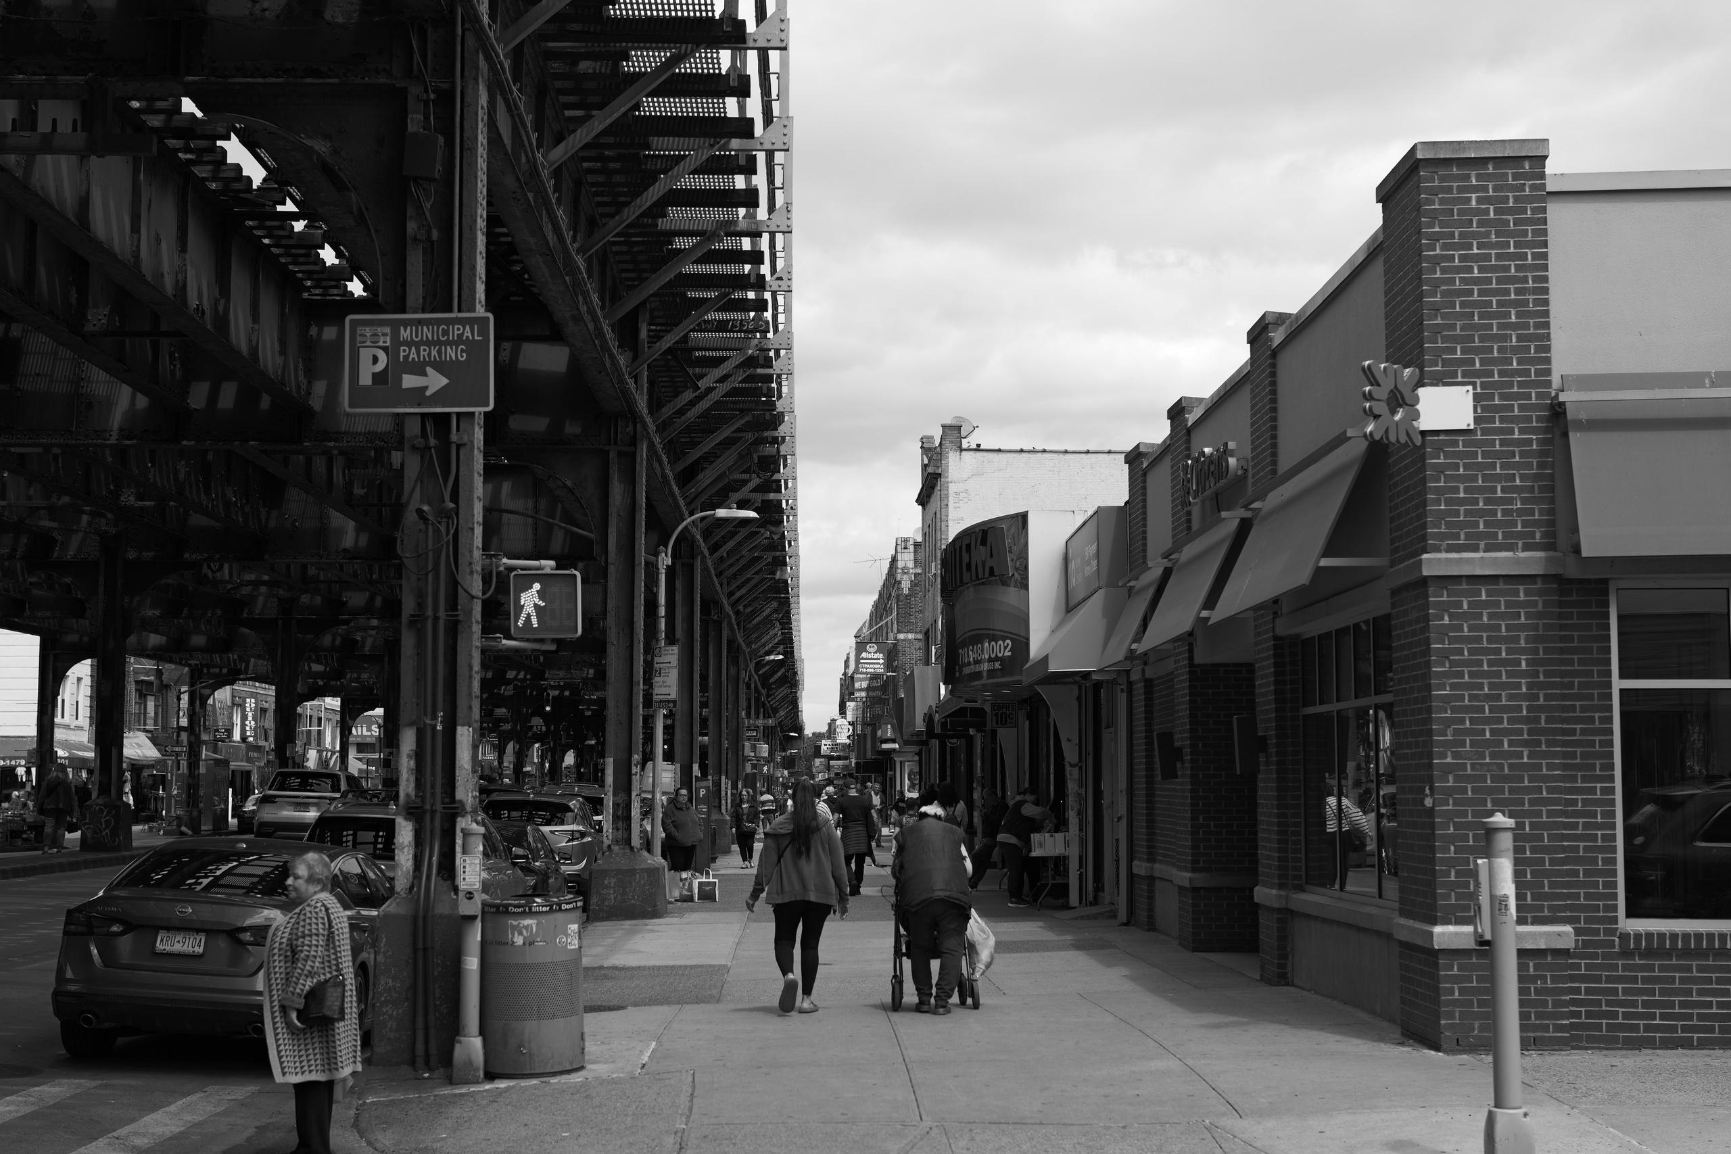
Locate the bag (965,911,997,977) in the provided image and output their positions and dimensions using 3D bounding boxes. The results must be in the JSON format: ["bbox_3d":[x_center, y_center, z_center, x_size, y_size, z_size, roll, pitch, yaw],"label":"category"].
[{"bbox_3d":[0.810,2.601,17.041,0.260,0.500,0.220,0,-5,-2],"label":"bag"}]

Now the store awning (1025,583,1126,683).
[{"bbox_3d":[2.545,0.782,29.524,0.970,0.950,3.900,0,-5,-1],"label":"store awning"}]

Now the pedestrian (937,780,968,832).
[{"bbox_3d":[0.959,3.071,26.636,0.500,1.630,0.360,0,-5,0],"label":"pedestrian"}]

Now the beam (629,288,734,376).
[{"bbox_3d":[-2.014,-2.680,26.337,1.526,0.130,0.120,-37,-3,-4],"label":"beam"}]

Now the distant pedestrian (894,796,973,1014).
[{"bbox_3d":[0.494,2.367,17.400,0.600,1.510,0.650,0,-5,-1],"label":"distant pedestrian"}]

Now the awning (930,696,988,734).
[{"bbox_3d":[2.281,3.117,55.470,0.850,0.750,10.000,0,-5,-1],"label":"awning"}]

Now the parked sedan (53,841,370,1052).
[{"bbox_3d":[-4.291,2.588,17.192,1.850,1.450,4.900,0,-5,-2],"label":"parked sedan"}]

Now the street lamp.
[{"bbox_3d":[-2.241,1.738,33.473,1.470,5.440,0.300,0,-5,-2],"label":"street lamp"}]

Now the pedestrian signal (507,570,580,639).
[{"bbox_3d":[-2.022,0.175,15.200,0.430,0.430,0.200,0,-5,-1],"label":"pedestrian signal"}]

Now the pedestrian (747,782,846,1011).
[{"bbox_3d":[-0.496,2.310,17.450,0.720,1.680,0.520,0,-5,-1],"label":"pedestrian"}]

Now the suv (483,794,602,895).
[{"bbox_3d":[-4.450,3.860,33.944,1.870,1.690,4.700,0,-5,-2],"label":"suv"}]

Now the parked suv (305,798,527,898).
[{"bbox_3d":[-4.630,3.110,24.600,1.860,1.700,4.600,0,-5,-1],"label":"parked suv"}]

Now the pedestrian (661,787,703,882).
[{"bbox_3d":[-2.693,3.891,35.200,0.600,1.620,0.450,2,-5,-25],"label":"pedestrian"}]

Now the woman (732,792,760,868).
[{"bbox_3d":[-2.410,5.051,48.400,0.560,1.570,0.420,0,-5,-1],"label":"woman"}]

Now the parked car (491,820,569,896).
[{"bbox_3d":[-4.790,3.766,30.600,1.820,1.430,4.600,0,-5,-1],"label":"parked car"}]

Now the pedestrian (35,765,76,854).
[{"bbox_3d":[-14.589,4.174,43.403,0.620,1.580,0.420,0,-5,-2],"label":"pedestrian"}]

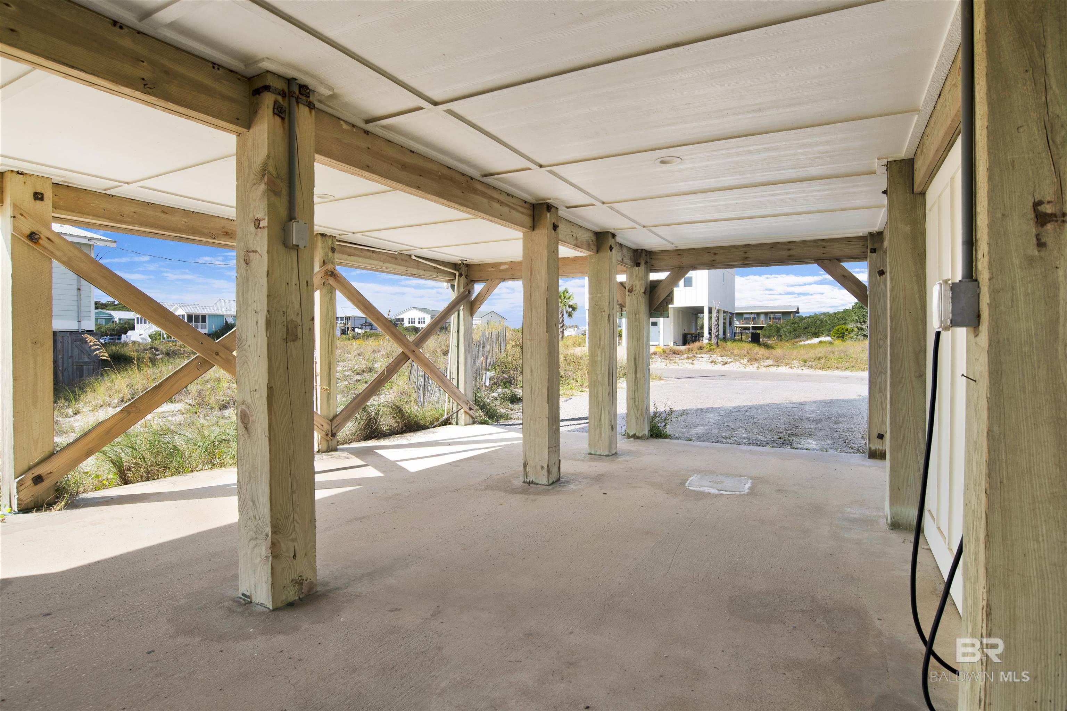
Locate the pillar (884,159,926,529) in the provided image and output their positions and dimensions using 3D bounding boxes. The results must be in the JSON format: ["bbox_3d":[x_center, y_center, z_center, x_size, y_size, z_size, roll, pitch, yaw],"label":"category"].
[{"bbox_3d":[2.791,-0.090,3.973,0.272,2.738,0.272,1,1,30],"label":"pillar"}]

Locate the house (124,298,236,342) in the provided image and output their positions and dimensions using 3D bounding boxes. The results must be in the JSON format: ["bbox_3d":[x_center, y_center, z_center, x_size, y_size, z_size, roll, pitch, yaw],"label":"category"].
[{"bbox_3d":[-46.800,-4.750,74.000,14.000,6.100,12.000,1,1,29],"label":"house"}]

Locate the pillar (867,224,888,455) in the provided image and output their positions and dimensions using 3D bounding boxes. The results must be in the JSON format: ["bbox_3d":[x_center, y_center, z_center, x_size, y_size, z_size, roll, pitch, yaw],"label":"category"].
[{"bbox_3d":[4.259,-0.119,6.541,0.270,2.745,0.270,1,1,29],"label":"pillar"}]

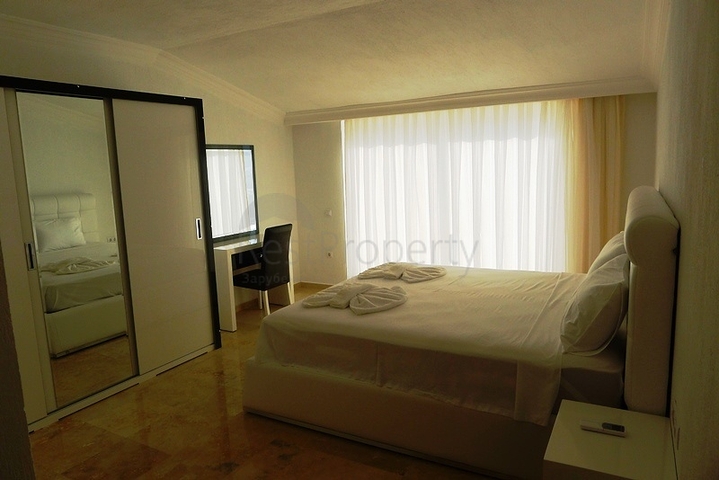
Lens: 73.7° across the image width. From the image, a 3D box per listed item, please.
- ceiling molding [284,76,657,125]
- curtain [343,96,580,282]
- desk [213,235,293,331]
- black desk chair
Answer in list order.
[{"bbox_3d":[0.749,-1.351,4.797,3.800,0.140,0.140,2,9,29],"label":"ceiling molding"},{"bbox_3d":[0.928,-0.340,5.137,2.475,2.044,0.117,2,9,27],"label":"curtain"},{"bbox_3d":[-1.135,0.407,4.998,0.397,0.783,0.993,2,9,27],"label":"desk"},{"bbox_3d":[-0.997,0.329,4.897,0.569,0.956,0.467,2,9,27],"label":"black desk chair"}]

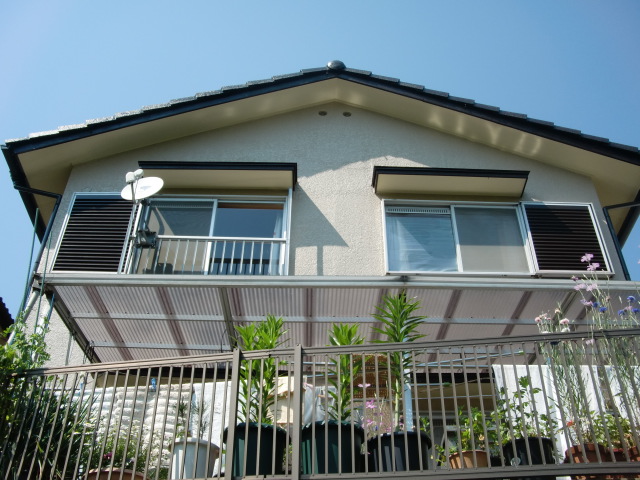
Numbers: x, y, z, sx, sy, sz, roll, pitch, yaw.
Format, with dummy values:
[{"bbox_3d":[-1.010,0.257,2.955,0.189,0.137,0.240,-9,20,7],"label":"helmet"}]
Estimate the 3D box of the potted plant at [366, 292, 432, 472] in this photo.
[{"bbox_3d":[0.438,0.834,4.076,0.353,1.294,0.353,1,-38,-1],"label":"potted plant"}]

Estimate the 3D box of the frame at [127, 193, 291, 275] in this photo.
[{"bbox_3d":[-1.225,-0.089,7.975,1.762,1.201,0.150,1,-38,-1],"label":"frame"}]

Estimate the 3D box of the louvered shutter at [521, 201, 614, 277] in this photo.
[{"bbox_3d":[2.805,-0.024,7.999,0.847,1.044,0.100,1,-38,-1],"label":"louvered shutter"}]

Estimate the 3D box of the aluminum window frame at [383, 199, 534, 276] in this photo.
[{"bbox_3d":[1.563,-0.033,8.026,1.651,1.078,0.120,1,-38,-1],"label":"aluminum window frame"}]

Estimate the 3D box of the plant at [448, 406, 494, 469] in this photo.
[{"bbox_3d":[0.811,1.111,3.801,0.247,0.454,0.247,1,-38,-1],"label":"plant"}]

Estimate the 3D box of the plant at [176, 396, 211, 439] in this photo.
[{"bbox_3d":[-0.741,1.029,4.083,0.208,0.259,0.160,1,-38,-1],"label":"plant"}]

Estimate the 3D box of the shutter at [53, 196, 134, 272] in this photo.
[{"bbox_3d":[-2.526,-0.080,7.910,0.720,1.116,0.080,1,-38,-1],"label":"shutter"}]

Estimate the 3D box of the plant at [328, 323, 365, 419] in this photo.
[{"bbox_3d":[0.154,0.769,4.171,0.255,0.654,0.255,1,-38,-1],"label":"plant"}]

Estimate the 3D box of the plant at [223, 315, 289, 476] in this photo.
[{"bbox_3d":[-0.350,0.904,4.116,0.381,1.100,0.381,1,-38,-1],"label":"plant"}]

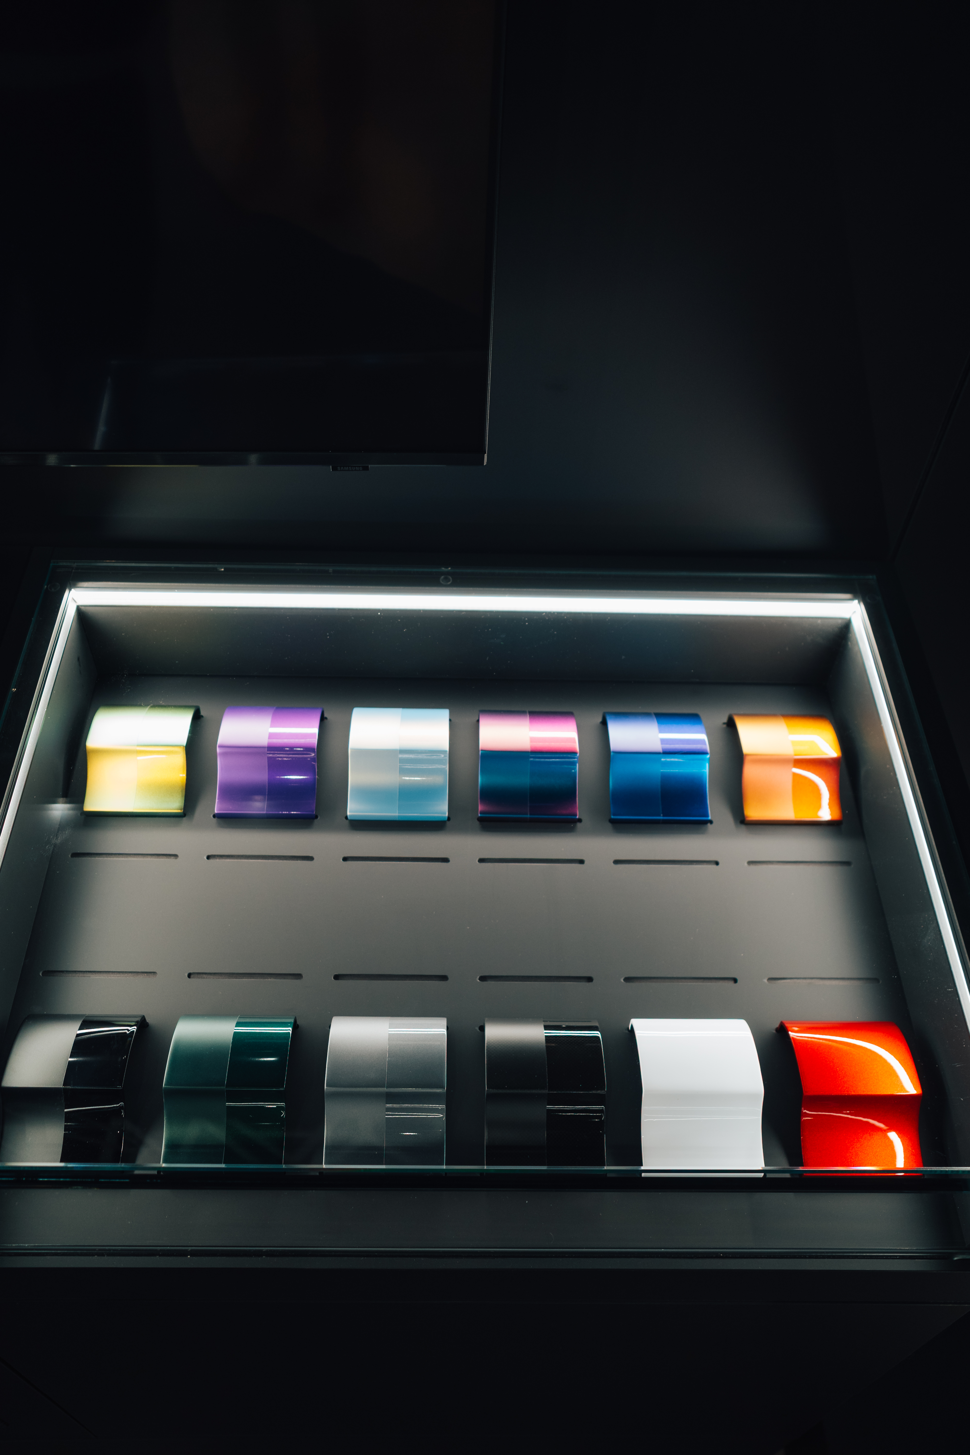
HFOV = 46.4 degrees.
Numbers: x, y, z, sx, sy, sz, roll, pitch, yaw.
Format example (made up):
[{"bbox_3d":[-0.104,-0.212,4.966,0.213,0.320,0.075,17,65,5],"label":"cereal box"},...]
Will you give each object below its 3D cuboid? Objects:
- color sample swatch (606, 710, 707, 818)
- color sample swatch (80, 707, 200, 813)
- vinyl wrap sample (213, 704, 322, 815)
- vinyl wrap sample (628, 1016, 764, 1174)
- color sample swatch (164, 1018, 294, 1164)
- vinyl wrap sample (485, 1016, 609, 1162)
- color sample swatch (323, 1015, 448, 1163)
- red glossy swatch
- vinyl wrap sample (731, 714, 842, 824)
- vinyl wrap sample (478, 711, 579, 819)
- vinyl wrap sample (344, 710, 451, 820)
[{"bbox_3d":[0.169,0.031,1.094,0.095,0.035,0.118,1,52,-1],"label":"color sample swatch"},{"bbox_3d":[-0.327,0.024,1.083,0.095,0.035,0.118,1,52,-1],"label":"color sample swatch"},{"bbox_3d":[-0.203,0.025,1.086,0.095,0.035,0.118,1,52,-1],"label":"vinyl wrap sample"},{"bbox_3d":[0.170,0.288,0.896,0.095,0.035,0.118,1,52,-1],"label":"vinyl wrap sample"},{"bbox_3d":[-0.202,0.282,0.888,0.095,0.035,0.118,1,52,-1],"label":"color sample swatch"},{"bbox_3d":[0.046,0.286,0.893,0.095,0.035,0.118,1,52,-1],"label":"vinyl wrap sample"},{"bbox_3d":[-0.078,0.284,0.891,0.095,0.035,0.118,1,52,-1],"label":"color sample swatch"},{"bbox_3d":[0.293,0.289,0.899,0.095,0.035,0.118,1,52,-1],"label":"red glossy swatch"},{"bbox_3d":[0.293,0.032,1.096,0.095,0.035,0.118,1,52,-1],"label":"vinyl wrap sample"},{"bbox_3d":[0.045,0.029,1.091,0.095,0.035,0.118,1,52,-1],"label":"vinyl wrap sample"},{"bbox_3d":[-0.079,0.027,1.088,0.095,0.035,0.118,1,52,-1],"label":"vinyl wrap sample"}]

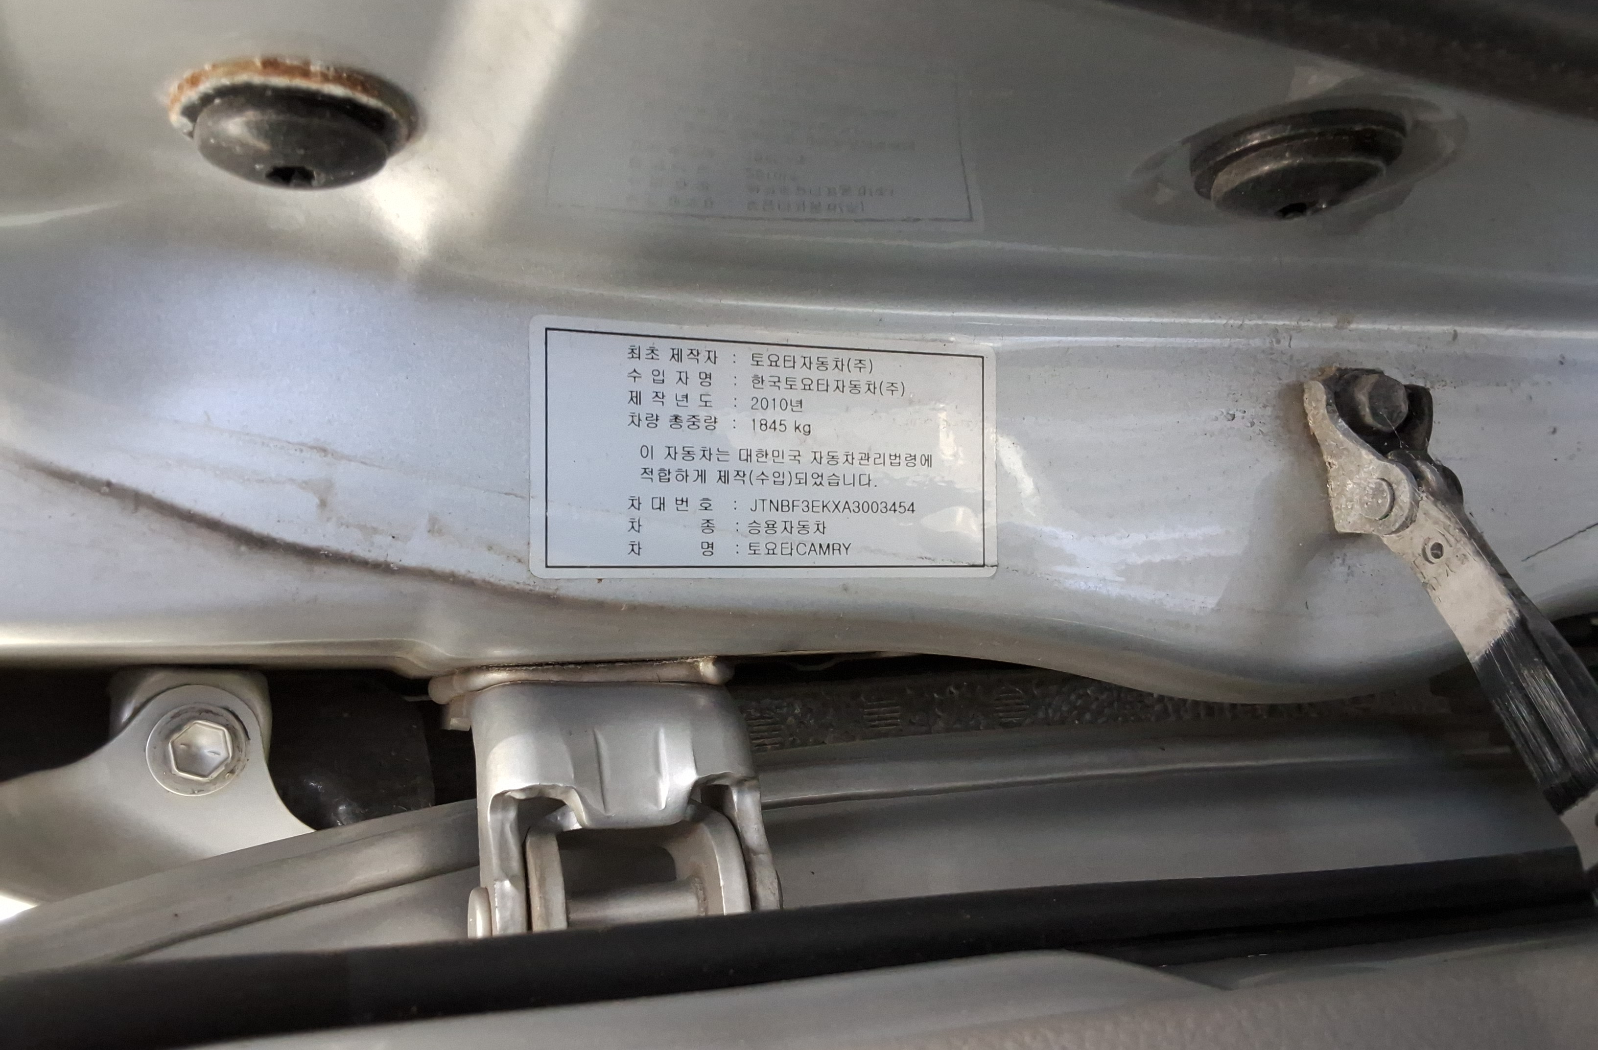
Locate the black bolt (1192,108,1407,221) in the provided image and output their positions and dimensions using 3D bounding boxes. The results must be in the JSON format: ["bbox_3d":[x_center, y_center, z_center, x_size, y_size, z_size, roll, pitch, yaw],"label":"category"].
[{"bbox_3d":[0.077,-0.057,0.200,0.032,0.032,0.011,155,112,-67],"label":"black bolt"}]

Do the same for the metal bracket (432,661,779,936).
[{"bbox_3d":[-0.038,0.053,0.252,0.038,0.062,0.052,175,95,-69],"label":"metal bracket"}]

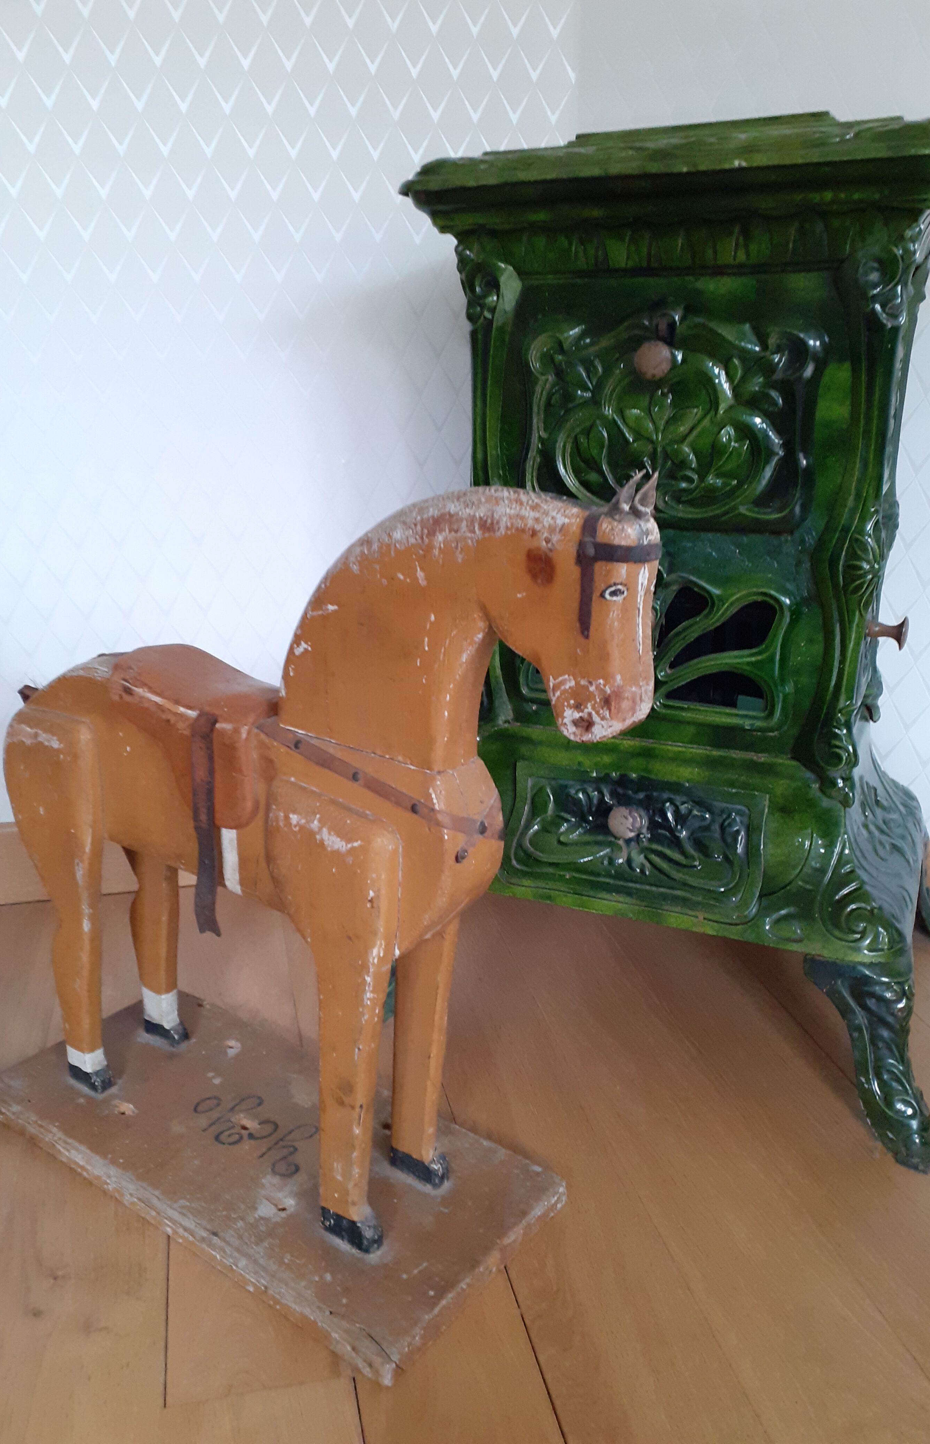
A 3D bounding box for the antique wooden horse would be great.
[{"bbox_3d":[-0.149,0.090,0.883,0.637,0.603,0.140,14,24,34],"label":"antique wooden horse"}]

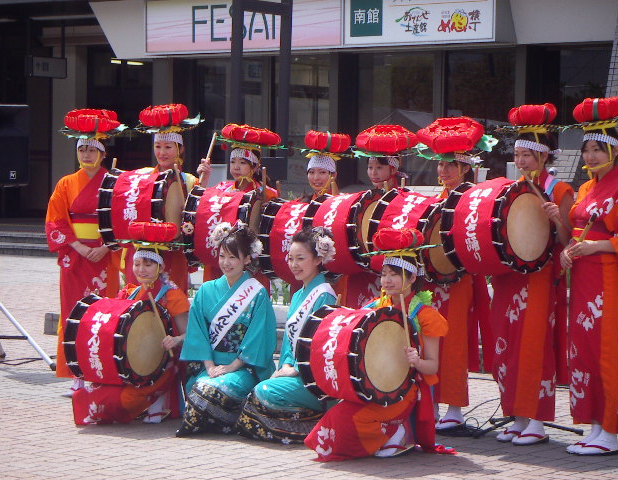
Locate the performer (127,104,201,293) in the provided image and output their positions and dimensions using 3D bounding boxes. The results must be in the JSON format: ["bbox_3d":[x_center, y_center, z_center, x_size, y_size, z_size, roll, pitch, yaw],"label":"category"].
[{"bbox_3d":[-0.876,0.082,12.100,0.500,1.780,0.420,1,2,22],"label":"performer"}]

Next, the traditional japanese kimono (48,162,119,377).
[{"bbox_3d":[-1.376,0.201,12.350,0.490,1.300,0.360,1,2,23],"label":"traditional japanese kimono"}]

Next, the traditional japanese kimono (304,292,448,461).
[{"bbox_3d":[0.323,0.650,9.705,0.550,0.791,0.680,3,3,41],"label":"traditional japanese kimono"}]

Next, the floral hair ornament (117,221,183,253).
[{"bbox_3d":[-0.881,-0.019,11.100,0.360,0.170,0.350,0,2,0],"label":"floral hair ornament"}]

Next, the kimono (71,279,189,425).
[{"bbox_3d":[-0.988,0.628,11.050,0.560,0.780,0.580,2,3,36],"label":"kimono"}]

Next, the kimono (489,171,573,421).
[{"bbox_3d":[1.151,0.288,10.380,0.450,1.290,0.350,2,3,45],"label":"kimono"}]

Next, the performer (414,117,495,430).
[{"bbox_3d":[0.785,0.166,10.919,0.480,1.681,0.400,3,3,43],"label":"performer"}]

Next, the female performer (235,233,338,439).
[{"bbox_3d":[-0.086,0.495,10.450,0.680,1.080,0.500,-2,3,-42],"label":"female performer"}]

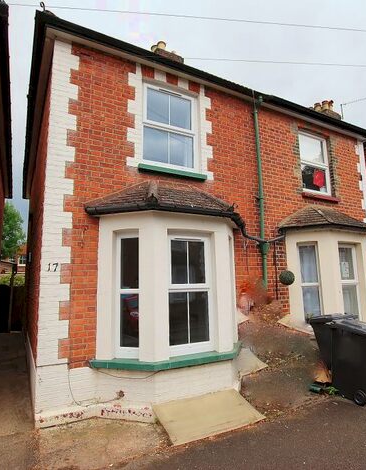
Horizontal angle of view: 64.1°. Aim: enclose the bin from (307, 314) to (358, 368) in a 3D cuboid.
[{"bbox_3d":[2.586,1.929,5.080,0.680,1.050,0.570,-3,-9,13],"label":"bin"}]

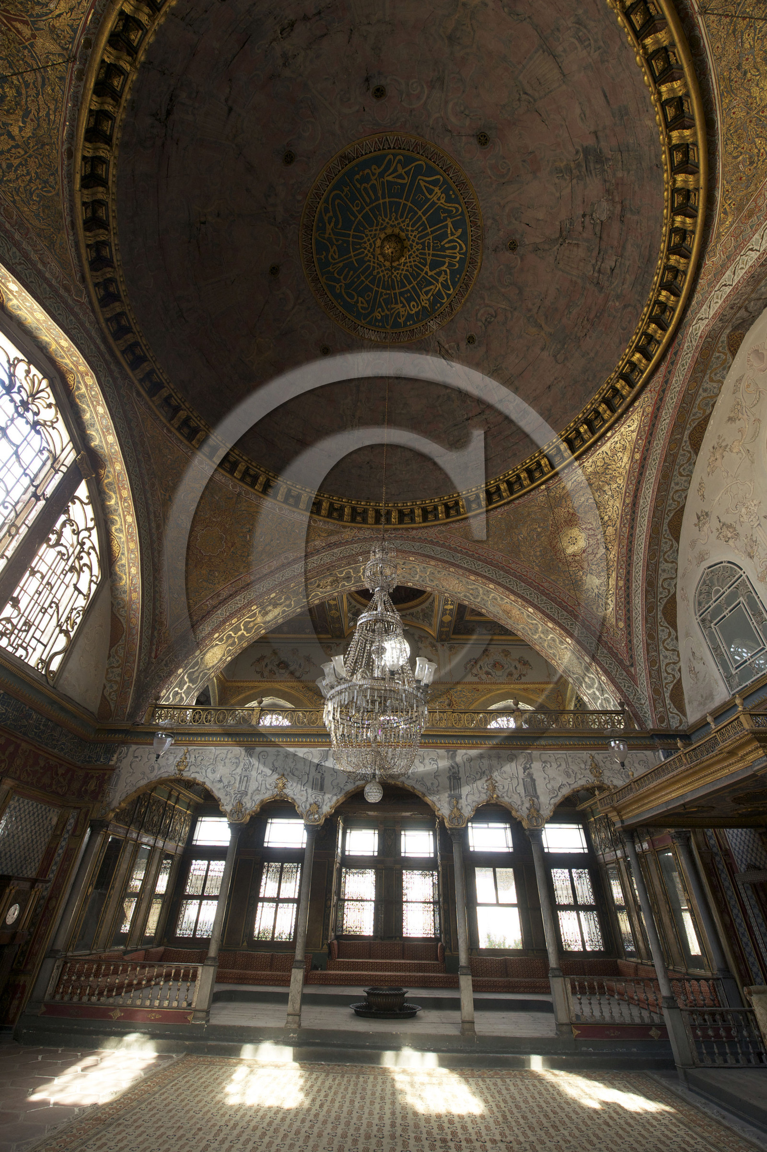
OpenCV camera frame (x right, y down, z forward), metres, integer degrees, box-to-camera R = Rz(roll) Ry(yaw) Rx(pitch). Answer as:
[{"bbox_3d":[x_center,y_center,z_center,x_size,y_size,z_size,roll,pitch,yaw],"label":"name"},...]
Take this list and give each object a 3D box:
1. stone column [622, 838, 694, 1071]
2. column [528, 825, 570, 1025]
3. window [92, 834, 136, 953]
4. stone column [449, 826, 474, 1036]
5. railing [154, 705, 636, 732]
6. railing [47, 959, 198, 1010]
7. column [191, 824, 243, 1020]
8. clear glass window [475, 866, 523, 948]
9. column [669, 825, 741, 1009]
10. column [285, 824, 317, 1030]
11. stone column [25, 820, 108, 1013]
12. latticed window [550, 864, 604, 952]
[{"bbox_3d":[3.852,5.151,6.406,0.240,2.580,0.240,0,-37,2],"label":"stone column"},{"bbox_3d":[2.656,5.596,7.317,0.260,2.570,0.260,0,-37,2],"label":"column"},{"bbox_3d":[-5.214,6.151,8.716,0.119,1.768,0.561,0,-38,2],"label":"window"},{"bbox_3d":[1.285,5.629,7.341,0.255,2.674,0.255,0,-38,2],"label":"stone column"},{"bbox_3d":[0.020,3.007,9.445,10.063,0.456,0.100,0,-38,2],"label":"railing"},{"bbox_3d":[-4.044,6.385,7.012,2.260,0.550,0.100,0,-37,2],"label":"railing"},{"bbox_3d":[-2.713,5.622,7.501,0.255,2.674,0.255,0,-38,2],"label":"column"},{"bbox_3d":[2.648,7.661,10.399,0.960,1.520,0.100,0,-37,2],"label":"clear glass window"},{"bbox_3d":[5.277,5.610,7.265,0.255,2.674,0.255,0,-38,2],"label":"column"},{"bbox_3d":[-1.321,5.628,7.436,0.255,2.674,0.255,0,-38,2],"label":"column"},{"bbox_3d":[-5.333,5.646,7.638,0.280,2.600,0.280,0,-37,2],"label":"stone column"},{"bbox_3d":[4.594,7.905,10.660,0.919,1.622,0.119,0,-38,2],"label":"latticed window"}]

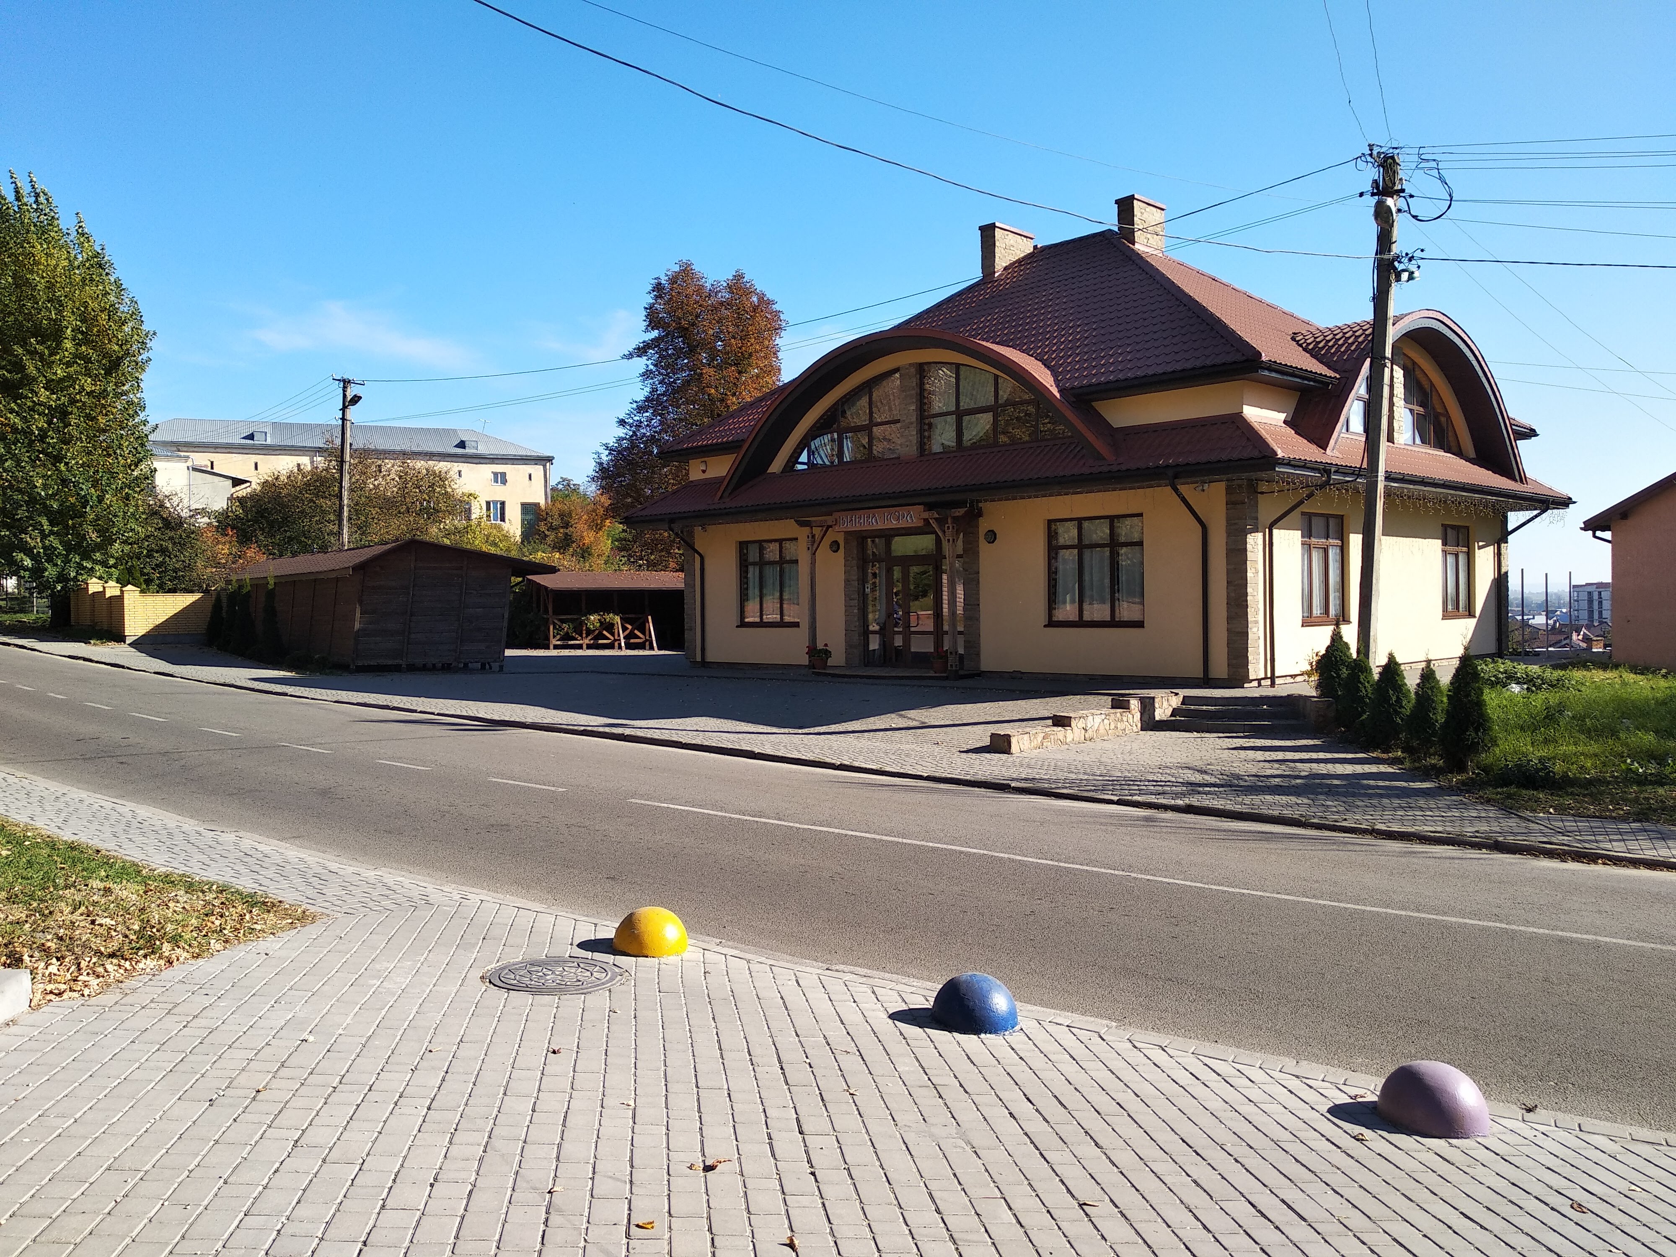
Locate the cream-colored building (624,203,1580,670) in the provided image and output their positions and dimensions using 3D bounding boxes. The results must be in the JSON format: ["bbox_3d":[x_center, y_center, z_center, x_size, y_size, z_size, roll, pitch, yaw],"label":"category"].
[{"bbox_3d":[5.662,-4.434,29.225,14.270,10.470,16.510,-2,2,-44],"label":"cream-colored building"}]

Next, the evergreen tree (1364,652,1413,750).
[{"bbox_3d":[6.119,0.808,13.990,0.550,1.092,0.530,-1,1,0],"label":"evergreen tree"}]

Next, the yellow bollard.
[{"bbox_3d":[-1.040,1.684,7.069,0.415,0.227,0.415,4,-1,0],"label":"yellow bollard"}]

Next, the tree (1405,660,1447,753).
[{"bbox_3d":[6.200,0.834,13.290,0.480,1.031,0.480,-1,1,0],"label":"tree"}]

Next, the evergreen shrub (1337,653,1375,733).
[{"bbox_3d":[6.100,0.770,14.790,0.480,1.031,0.480,-1,1,0],"label":"evergreen shrub"}]

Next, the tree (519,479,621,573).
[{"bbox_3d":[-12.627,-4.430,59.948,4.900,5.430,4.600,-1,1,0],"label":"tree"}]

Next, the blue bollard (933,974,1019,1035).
[{"bbox_3d":[0.674,1.794,6.114,0.415,0.226,0.415,4,-1,0],"label":"blue bollard"}]

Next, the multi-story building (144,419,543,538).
[{"bbox_3d":[-38.400,-10.696,95.000,31.000,9.700,10.800,-2,1,-27],"label":"multi-story building"}]

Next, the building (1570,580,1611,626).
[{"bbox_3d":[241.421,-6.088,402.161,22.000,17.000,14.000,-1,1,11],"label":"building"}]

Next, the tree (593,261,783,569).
[{"bbox_3d":[-5.500,-6.932,48.000,7.600,14.100,7.600,-1,1,0],"label":"tree"}]

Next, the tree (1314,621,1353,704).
[{"bbox_3d":[6.154,0.536,15.589,0.500,1.185,0.500,-1,1,0],"label":"tree"}]

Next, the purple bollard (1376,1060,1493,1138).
[{"bbox_3d":[2.462,1.907,5.188,0.415,0.226,0.415,4,-1,0],"label":"purple bollard"}]

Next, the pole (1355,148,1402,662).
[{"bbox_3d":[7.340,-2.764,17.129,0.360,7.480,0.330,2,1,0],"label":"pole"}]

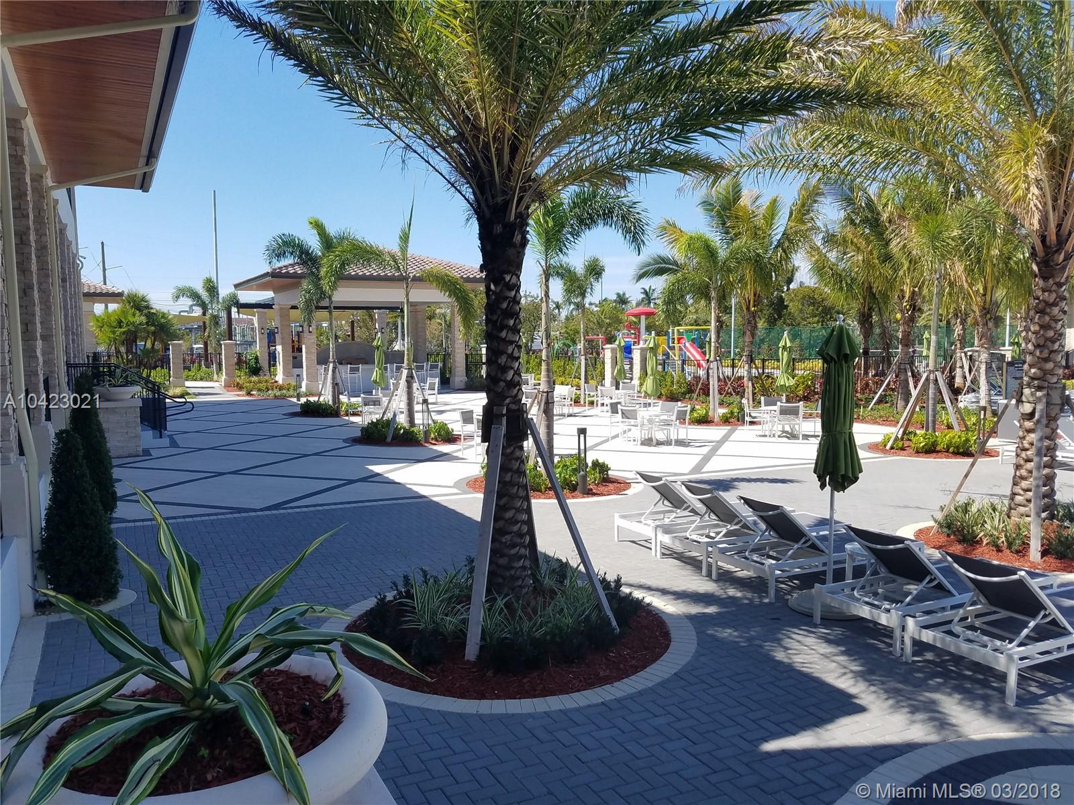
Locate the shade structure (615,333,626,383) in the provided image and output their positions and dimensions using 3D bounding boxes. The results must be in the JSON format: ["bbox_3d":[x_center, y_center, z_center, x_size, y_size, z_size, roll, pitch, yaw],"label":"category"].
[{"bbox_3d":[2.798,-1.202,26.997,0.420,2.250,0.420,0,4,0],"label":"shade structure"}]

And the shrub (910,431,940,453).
[{"bbox_3d":[8.111,0.786,16.860,0.600,0.480,0.580,0,4,0],"label":"shrub"}]

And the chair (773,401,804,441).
[{"bbox_3d":[5.979,0.430,19.139,0.600,0.870,0.620,1,5,10],"label":"chair"}]

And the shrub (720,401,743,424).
[{"bbox_3d":[5.799,0.252,24.167,0.680,0.580,0.620,1,4,14],"label":"shrub"}]

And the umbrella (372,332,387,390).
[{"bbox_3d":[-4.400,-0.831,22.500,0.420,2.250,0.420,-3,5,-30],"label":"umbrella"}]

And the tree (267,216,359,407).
[{"bbox_3d":[-7.095,-2.768,25.564,2.900,6.101,2.900,0,4,0],"label":"tree"}]

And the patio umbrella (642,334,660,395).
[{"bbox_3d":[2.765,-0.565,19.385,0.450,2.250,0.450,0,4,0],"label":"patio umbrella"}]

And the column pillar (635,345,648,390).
[{"bbox_3d":[4.597,-1.532,35.500,0.480,2.100,0.480,-3,5,-30],"label":"column pillar"}]

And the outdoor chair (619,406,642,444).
[{"bbox_3d":[2.249,0.488,18.292,0.600,0.870,0.620,4,6,43],"label":"outdoor chair"}]

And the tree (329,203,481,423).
[{"bbox_3d":[-3.134,-1.958,19.207,3.500,5.485,3.000,0,4,0],"label":"tree"}]

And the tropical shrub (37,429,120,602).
[{"bbox_3d":[-4.226,0.999,7.430,0.690,1.504,0.690,0,4,0],"label":"tropical shrub"}]

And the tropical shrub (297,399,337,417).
[{"bbox_3d":[-6.774,0.169,25.000,1.250,0.520,1.050,0,4,0],"label":"tropical shrub"}]

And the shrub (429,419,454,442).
[{"bbox_3d":[-2.351,0.619,19.716,0.640,0.550,0.620,-1,4,-7],"label":"shrub"}]

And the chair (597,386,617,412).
[{"bbox_3d":[2.391,-0.099,27.200,0.570,0.870,0.620,1,5,20],"label":"chair"}]

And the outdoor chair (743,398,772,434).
[{"bbox_3d":[5.582,0.388,20.268,0.620,0.900,0.580,1,5,20],"label":"outdoor chair"}]

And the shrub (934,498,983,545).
[{"bbox_3d":[5.096,1.409,9.733,0.540,0.460,0.500,2,5,28],"label":"shrub"}]

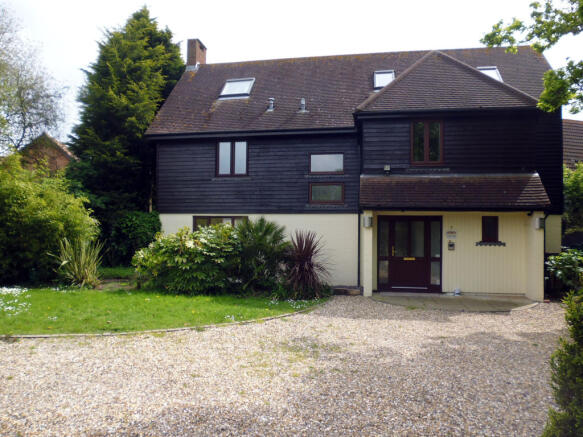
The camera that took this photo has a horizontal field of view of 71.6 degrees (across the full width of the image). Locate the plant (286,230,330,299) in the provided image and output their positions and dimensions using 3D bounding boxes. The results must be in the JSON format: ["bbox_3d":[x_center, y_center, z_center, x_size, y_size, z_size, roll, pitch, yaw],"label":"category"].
[{"bbox_3d":[0.420,1.162,10.600,1.200,1.720,1.150,0,0,8],"label":"plant"}]

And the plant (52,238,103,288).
[{"bbox_3d":[-6.150,1.303,11.700,1.380,1.460,1.300,0,0,8],"label":"plant"}]

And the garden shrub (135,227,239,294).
[{"bbox_3d":[-3.040,1.103,11.700,2.950,1.880,1.900,0,0,8],"label":"garden shrub"}]

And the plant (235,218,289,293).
[{"bbox_3d":[-0.840,0.966,11.300,1.500,2.140,1.450,0,0,8],"label":"plant"}]

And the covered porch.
[{"bbox_3d":[3.970,0.419,10.250,4.420,3.210,1.000,0,0,8],"label":"covered porch"}]

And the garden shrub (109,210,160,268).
[{"bbox_3d":[-6.100,0.809,15.700,2.100,2.250,1.800,0,0,8],"label":"garden shrub"}]

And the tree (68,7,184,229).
[{"bbox_3d":[-6.550,-3.322,16.500,4.600,10.600,4.500,0,0,8],"label":"tree"}]

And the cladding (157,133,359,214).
[{"bbox_3d":[-1.170,-1.385,12.800,6.500,2.520,0.200,0,0,8],"label":"cladding"}]

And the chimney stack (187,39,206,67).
[{"bbox_3d":[-3.880,-6.564,16.700,0.450,1.240,0.950,0,0,8],"label":"chimney stack"}]

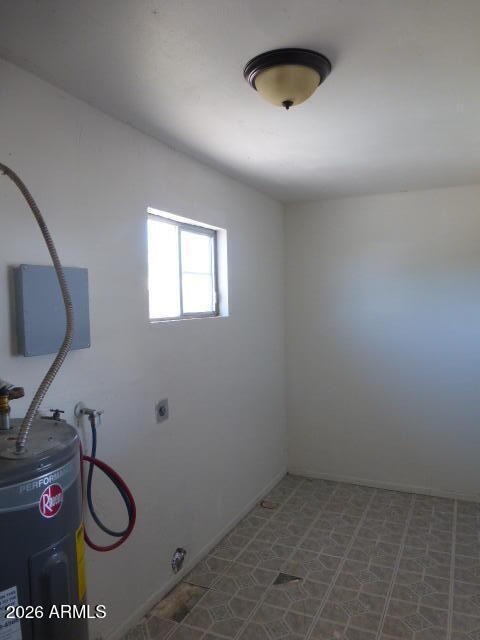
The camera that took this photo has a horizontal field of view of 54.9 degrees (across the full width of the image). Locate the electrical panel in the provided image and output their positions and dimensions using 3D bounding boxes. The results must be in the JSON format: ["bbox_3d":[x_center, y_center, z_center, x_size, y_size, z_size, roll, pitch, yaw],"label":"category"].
[{"bbox_3d":[-0.725,-0.040,1.805,0.055,0.327,0.321,0,3,26],"label":"electrical panel"}]

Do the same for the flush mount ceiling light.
[{"bbox_3d":[0.179,-0.861,1.736,0.325,0.143,0.325,-1,3,0],"label":"flush mount ceiling light"}]

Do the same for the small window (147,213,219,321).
[{"bbox_3d":[-0.347,-0.299,2.831,0.070,0.597,0.873,0,3,26],"label":"small window"}]

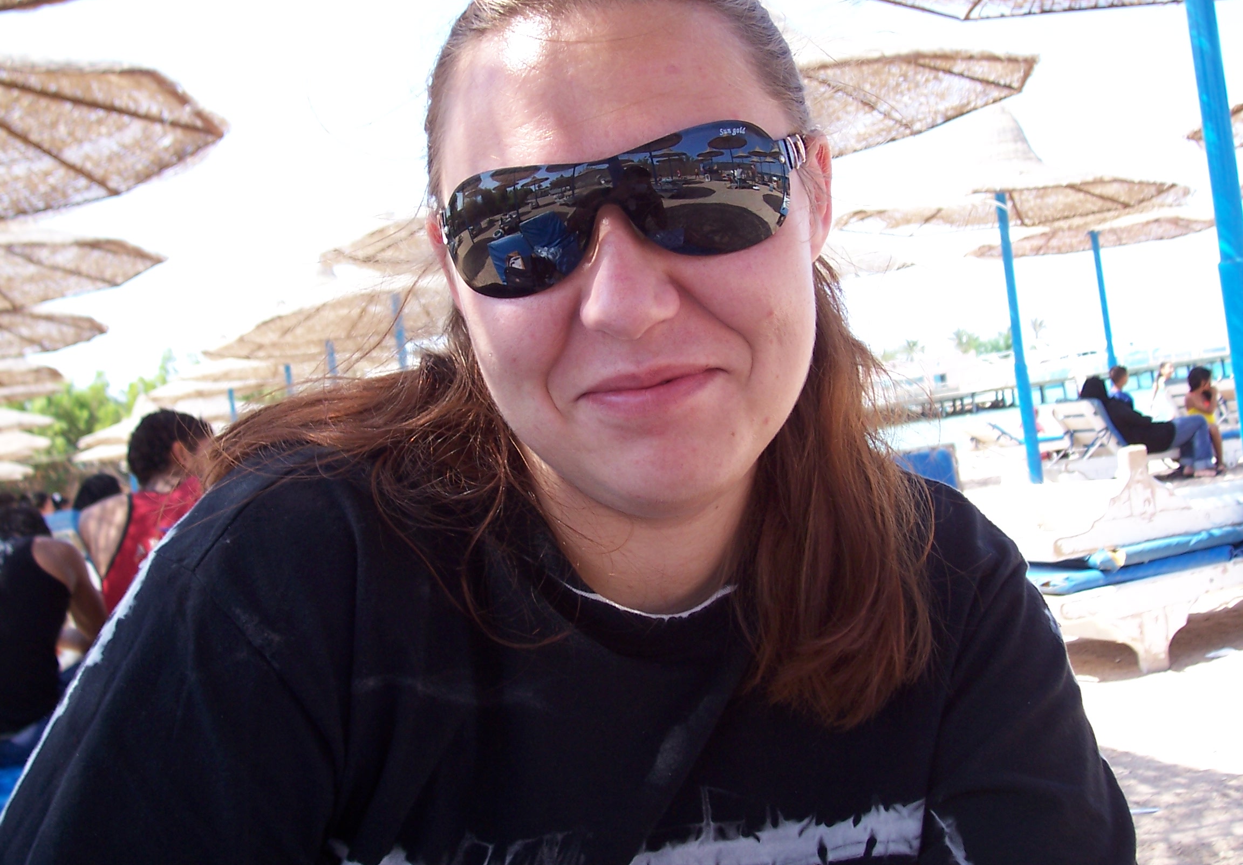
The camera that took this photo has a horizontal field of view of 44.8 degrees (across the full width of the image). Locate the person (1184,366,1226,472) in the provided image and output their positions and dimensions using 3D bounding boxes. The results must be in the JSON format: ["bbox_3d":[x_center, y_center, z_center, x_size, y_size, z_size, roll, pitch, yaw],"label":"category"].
[{"bbox_3d":[5.060,-0.108,13.100,0.330,0.930,0.320,-7,1,-8],"label":"person"}]

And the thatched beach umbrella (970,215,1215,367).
[{"bbox_3d":[6.061,-1.692,19.009,3.190,3.445,3.190,-7,1,0],"label":"thatched beach umbrella"}]

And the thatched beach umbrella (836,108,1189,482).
[{"bbox_3d":[3.662,-1.259,13.700,3.190,3.445,3.190,-7,1,0],"label":"thatched beach umbrella"}]

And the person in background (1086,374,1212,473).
[{"bbox_3d":[4.527,-0.061,13.000,1.020,0.960,0.550,-7,1,-18],"label":"person in background"}]

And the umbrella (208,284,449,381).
[{"bbox_3d":[-2.184,-0.438,15.509,3.190,3.445,3.190,-7,1,0],"label":"umbrella"}]

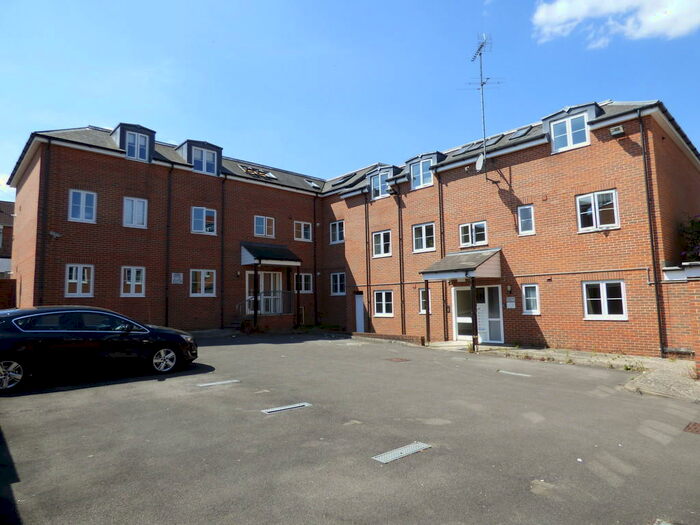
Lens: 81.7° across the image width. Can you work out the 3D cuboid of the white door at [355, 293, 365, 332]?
[{"bbox_3d":[0.476,2.441,19.011,0.647,1.872,0.080,-7,-8,44],"label":"white door"}]

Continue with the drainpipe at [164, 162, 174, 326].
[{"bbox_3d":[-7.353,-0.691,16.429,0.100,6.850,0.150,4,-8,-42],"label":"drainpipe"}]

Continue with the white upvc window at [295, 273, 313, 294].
[{"bbox_3d":[-2.387,1.096,20.874,1.140,1.010,0.110,4,-8,-42],"label":"white upvc window"}]

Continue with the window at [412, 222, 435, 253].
[{"bbox_3d":[3.074,-0.990,16.636,1.065,1.147,0.100,-6,-8,42],"label":"window"}]

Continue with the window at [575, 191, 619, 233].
[{"bbox_3d":[7.541,-1.531,12.317,1.110,1.200,0.120,-6,-8,43],"label":"window"}]

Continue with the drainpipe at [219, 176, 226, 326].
[{"bbox_3d":[-5.622,-0.533,17.878,0.107,6.790,0.100,4,-8,-41],"label":"drainpipe"}]

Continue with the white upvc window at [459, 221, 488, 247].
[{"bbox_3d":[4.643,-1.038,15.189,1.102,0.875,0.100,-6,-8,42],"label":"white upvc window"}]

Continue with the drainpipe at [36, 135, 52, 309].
[{"bbox_3d":[-10.409,-0.897,13.748,0.107,6.715,0.100,4,-8,-41],"label":"drainpipe"}]

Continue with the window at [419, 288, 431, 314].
[{"bbox_3d":[3.060,1.585,16.451,0.557,1.063,0.120,-7,-8,44],"label":"window"}]

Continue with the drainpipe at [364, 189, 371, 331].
[{"bbox_3d":[0.791,-0.093,18.448,0.090,6.380,0.120,-6,-8,43],"label":"drainpipe"}]

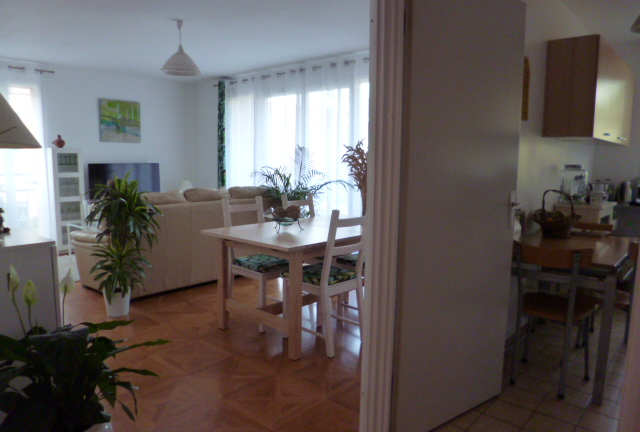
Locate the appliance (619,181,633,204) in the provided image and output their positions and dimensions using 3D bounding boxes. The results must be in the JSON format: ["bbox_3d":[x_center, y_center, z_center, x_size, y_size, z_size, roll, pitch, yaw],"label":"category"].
[{"bbox_3d":[2.892,-0.223,4.185,0.145,0.210,0.135,7,9,41],"label":"appliance"}]

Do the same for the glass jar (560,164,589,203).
[{"bbox_3d":[2.091,-0.264,3.623,0.205,0.315,0.205,2,7,14],"label":"glass jar"}]

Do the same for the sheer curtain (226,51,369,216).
[{"bbox_3d":[-0.387,-0.688,5.841,2.780,2.400,0.130,7,10,42],"label":"sheer curtain"}]

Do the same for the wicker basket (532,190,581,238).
[{"bbox_3d":[1.710,-0.005,3.179,0.320,0.335,0.270,7,9,41],"label":"wicker basket"}]

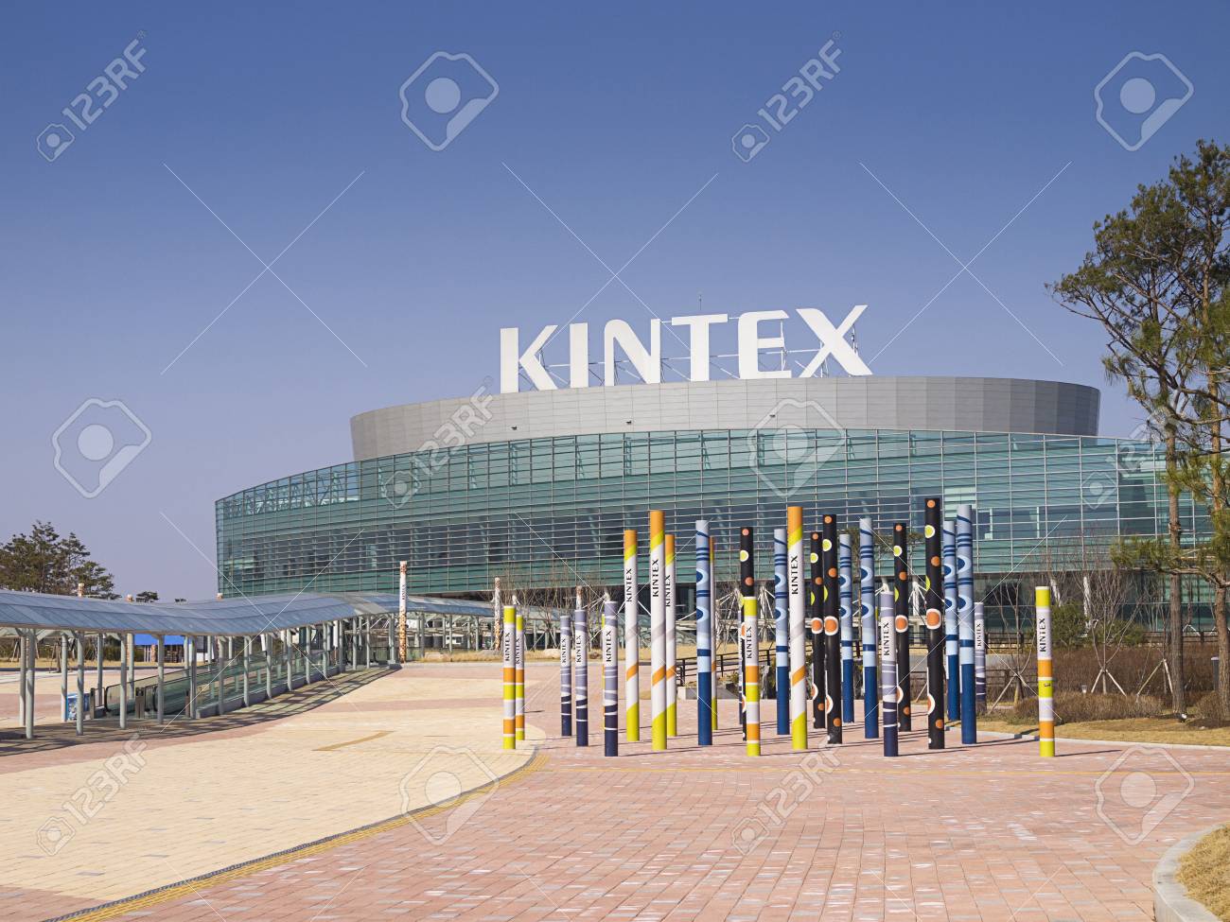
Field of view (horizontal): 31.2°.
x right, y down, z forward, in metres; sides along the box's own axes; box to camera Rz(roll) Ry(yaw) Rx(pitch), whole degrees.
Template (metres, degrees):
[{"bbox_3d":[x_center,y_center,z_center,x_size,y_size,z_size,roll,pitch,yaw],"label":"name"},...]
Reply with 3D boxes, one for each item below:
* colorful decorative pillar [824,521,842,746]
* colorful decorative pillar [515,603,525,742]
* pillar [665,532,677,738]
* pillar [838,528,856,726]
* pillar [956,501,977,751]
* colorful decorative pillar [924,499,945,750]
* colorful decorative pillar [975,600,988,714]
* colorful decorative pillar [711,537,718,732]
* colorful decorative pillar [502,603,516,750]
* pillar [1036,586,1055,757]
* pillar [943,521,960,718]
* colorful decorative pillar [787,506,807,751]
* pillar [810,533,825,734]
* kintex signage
[{"bbox_3d":[4.774,3.690,48.445,0.299,5.001,0.299,-3,-6,20],"label":"colorful decorative pillar"},{"bbox_3d":[-2.324,5.237,53.298,0.250,3.001,0.250,-2,-6,12],"label":"colorful decorative pillar"},{"bbox_3d":[1.360,4.336,54.858,0.299,5.001,0.299,-2,-6,16],"label":"pillar"},{"bbox_3d":[6.321,4.552,59.839,0.312,5.083,0.312,-1,-5,0],"label":"pillar"},{"bbox_3d":[7.456,3.466,46.724,0.312,5.047,0.312,-1,-5,0],"label":"pillar"},{"bbox_3d":[6.381,3.245,44.005,0.312,4.990,0.312,-1,-5,0],"label":"colorful decorative pillar"},{"bbox_3d":[9.622,5.240,58.014,0.250,3.001,0.250,-3,-6,24],"label":"colorful decorative pillar"},{"bbox_3d":[2.519,4.527,58.207,0.312,5.117,0.312,-1,-5,0],"label":"colorful decorative pillar"},{"bbox_3d":[-2.301,4.724,47.959,0.260,3.100,0.260,-1,-5,0],"label":"colorful decorative pillar"},{"bbox_3d":[7.821,3.837,40.095,0.266,3.070,0.266,-1,-5,0],"label":"pillar"},{"bbox_3d":[8.565,4.065,56.014,0.312,5.034,0.312,-1,-5,0],"label":"pillar"},{"bbox_3d":[3.781,3.455,45.682,0.299,5.001,0.299,-3,-6,20],"label":"colorful decorative pillar"},{"bbox_3d":[5.203,4.334,56.513,0.299,5.001,0.299,-3,-6,20],"label":"pillar"},{"bbox_3d":[6.620,-10.750,217.290,38.080,6.760,1.000,-2,-6,19],"label":"kintex signage"}]

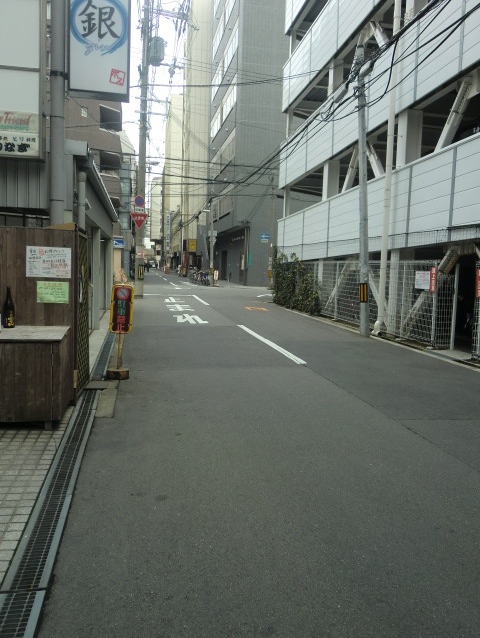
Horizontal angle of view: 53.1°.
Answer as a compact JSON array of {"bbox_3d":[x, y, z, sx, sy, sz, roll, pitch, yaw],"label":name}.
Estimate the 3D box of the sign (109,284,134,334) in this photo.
[{"bbox_3d":[-1.518,-0.128,6.200,0.290,0.640,0.050,3,6,-12],"label":"sign"}]

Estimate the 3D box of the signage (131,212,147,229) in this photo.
[{"bbox_3d":[-4.632,-4.521,22.200,0.810,0.740,0.060,1,6,-9],"label":"signage"}]

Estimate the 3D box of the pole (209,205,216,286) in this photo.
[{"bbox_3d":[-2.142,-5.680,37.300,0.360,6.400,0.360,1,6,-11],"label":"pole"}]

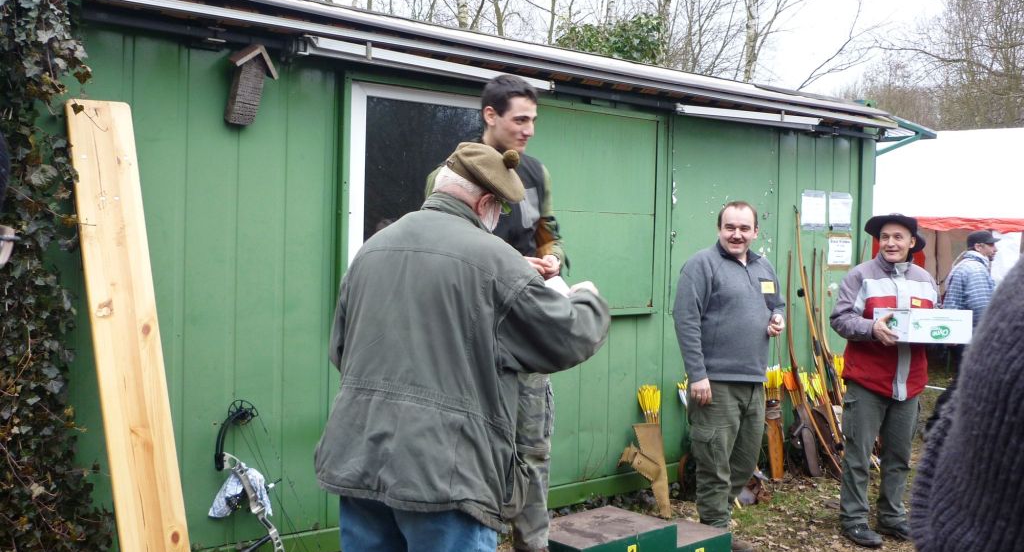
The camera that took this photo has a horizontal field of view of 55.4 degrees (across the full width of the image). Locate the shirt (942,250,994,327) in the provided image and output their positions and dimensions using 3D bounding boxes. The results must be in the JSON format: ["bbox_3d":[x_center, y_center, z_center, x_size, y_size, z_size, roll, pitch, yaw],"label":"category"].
[{"bbox_3d":[3.663,0.150,7.850,0.400,0.700,0.520,1,1,22],"label":"shirt"}]

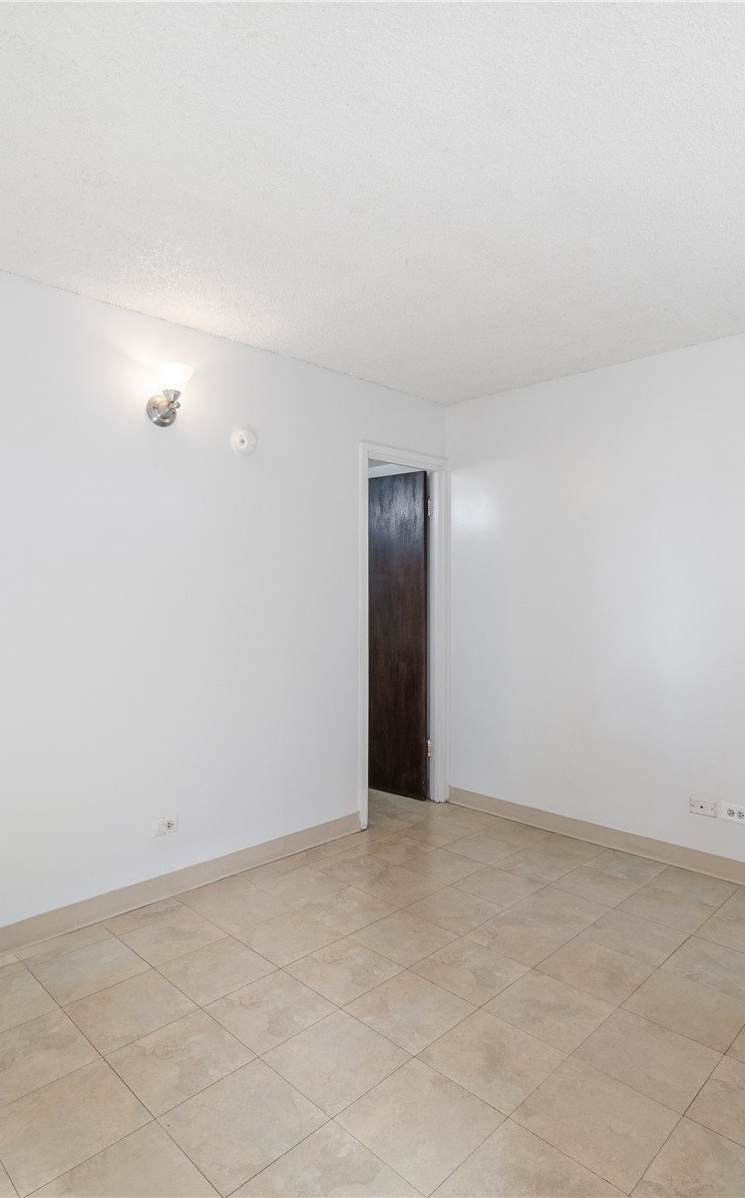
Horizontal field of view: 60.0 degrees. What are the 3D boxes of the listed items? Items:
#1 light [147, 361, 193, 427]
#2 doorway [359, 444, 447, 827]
[{"bbox_3d":[-0.834,-0.836,2.654,0.145,0.227,0.170,0,0,-43],"label":"light"},{"bbox_3d":[0.172,0.200,3.782,0.730,2.115,0.130,0,0,-43],"label":"doorway"}]

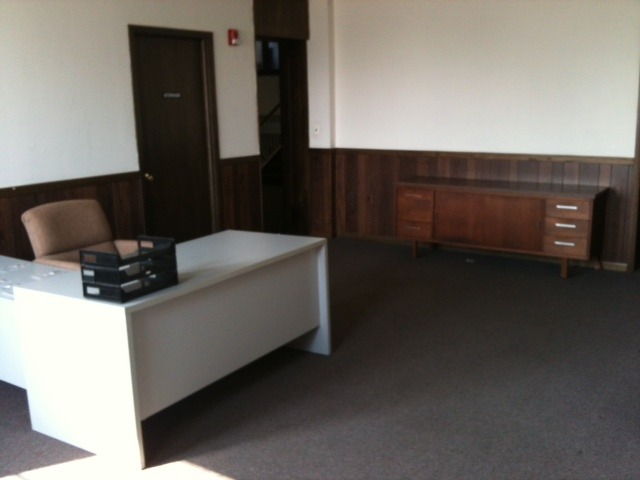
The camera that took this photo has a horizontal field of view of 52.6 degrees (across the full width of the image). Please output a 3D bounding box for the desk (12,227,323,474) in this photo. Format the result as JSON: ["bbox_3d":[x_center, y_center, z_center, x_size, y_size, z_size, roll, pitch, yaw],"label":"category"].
[{"bbox_3d":[-0.689,0.468,3.544,0.778,0.734,1.527,6,14,32],"label":"desk"}]

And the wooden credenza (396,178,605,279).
[{"bbox_3d":[1.642,-0.144,6.082,1.865,0.728,0.463,7,15,37],"label":"wooden credenza"}]

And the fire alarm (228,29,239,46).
[{"bbox_3d":[-0.845,-1.997,6.376,0.050,0.145,0.100,7,15,36],"label":"fire alarm"}]

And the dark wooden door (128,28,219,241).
[{"bbox_3d":[-1.312,-0.790,6.037,0.100,2.180,0.930,7,15,36],"label":"dark wooden door"}]

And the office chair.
[{"bbox_3d":[-1.644,0.196,4.710,0.680,0.830,0.660,6,14,32],"label":"office chair"}]

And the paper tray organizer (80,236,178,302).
[{"bbox_3d":[-0.852,0.124,2.916,0.233,0.213,0.340,6,14,30],"label":"paper tray organizer"}]

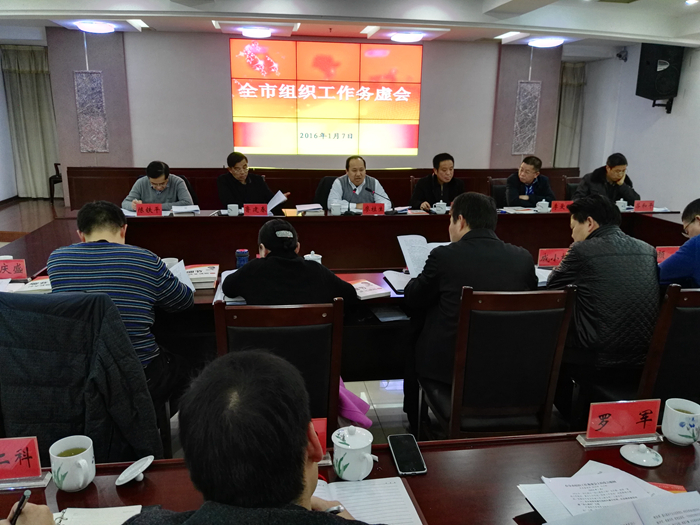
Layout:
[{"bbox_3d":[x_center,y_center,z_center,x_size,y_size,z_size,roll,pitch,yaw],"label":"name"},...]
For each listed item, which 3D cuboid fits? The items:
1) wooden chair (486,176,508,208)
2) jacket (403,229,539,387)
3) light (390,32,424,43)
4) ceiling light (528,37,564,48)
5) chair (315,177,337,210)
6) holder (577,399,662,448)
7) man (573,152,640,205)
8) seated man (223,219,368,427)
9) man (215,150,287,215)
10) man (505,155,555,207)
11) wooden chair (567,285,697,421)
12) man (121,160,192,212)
[{"bbox_3d":[1.630,-0.325,5.676,0.440,1.020,0.560,-1,13,-8],"label":"wooden chair"},{"bbox_3d":[0.536,0.165,2.426,0.550,0.660,0.480,-3,15,-16],"label":"jacket"},{"bbox_3d":[0.905,-3.557,8.962,0.520,0.100,0.520,1,14,0],"label":"light"},{"bbox_3d":[3.060,-3.397,8.797,0.500,0.120,0.500,-1,15,-9],"label":"ceiling light"},{"bbox_3d":[-0.027,-0.346,5.668,0.480,0.960,0.580,-1,14,-8],"label":"chair"},{"bbox_3d":[0.727,0.422,1.508,0.225,0.110,0.052,-1,13,-8],"label":"holder"},{"bbox_3d":[2.465,-0.412,5.531,0.640,1.280,0.750,-1,13,-8],"label":"man"},{"bbox_3d":[-0.255,0.393,2.476,0.600,1.160,0.760,-1,15,-9],"label":"seated man"},{"bbox_3d":[-0.909,-0.388,5.274,0.620,1.260,0.720,-2,15,-12],"label":"man"},{"bbox_3d":[1.740,-0.443,5.677,0.520,1.240,0.700,2,14,3],"label":"man"},{"bbox_3d":[1.274,0.513,2.435,0.440,1.030,0.570,-2,14,-10],"label":"wooden chair"},{"bbox_3d":[-1.701,-0.348,5.191,0.600,1.140,0.800,-1,14,-8],"label":"man"}]

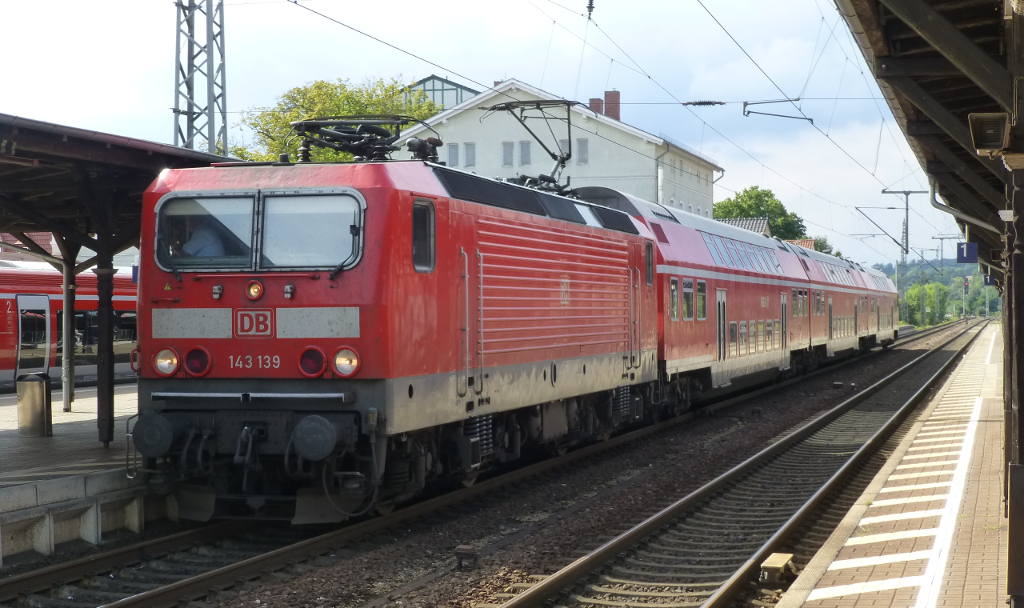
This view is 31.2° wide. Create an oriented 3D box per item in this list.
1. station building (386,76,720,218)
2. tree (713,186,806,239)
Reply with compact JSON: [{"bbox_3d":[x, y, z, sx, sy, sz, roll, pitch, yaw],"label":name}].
[{"bbox_3d":[2.749,-5.269,113.237,17.200,15.100,21.000,0,0,15],"label":"station building"},{"bbox_3d":[20.636,-3.686,155.019,8.800,12.490,8.800,0,0,15],"label":"tree"}]

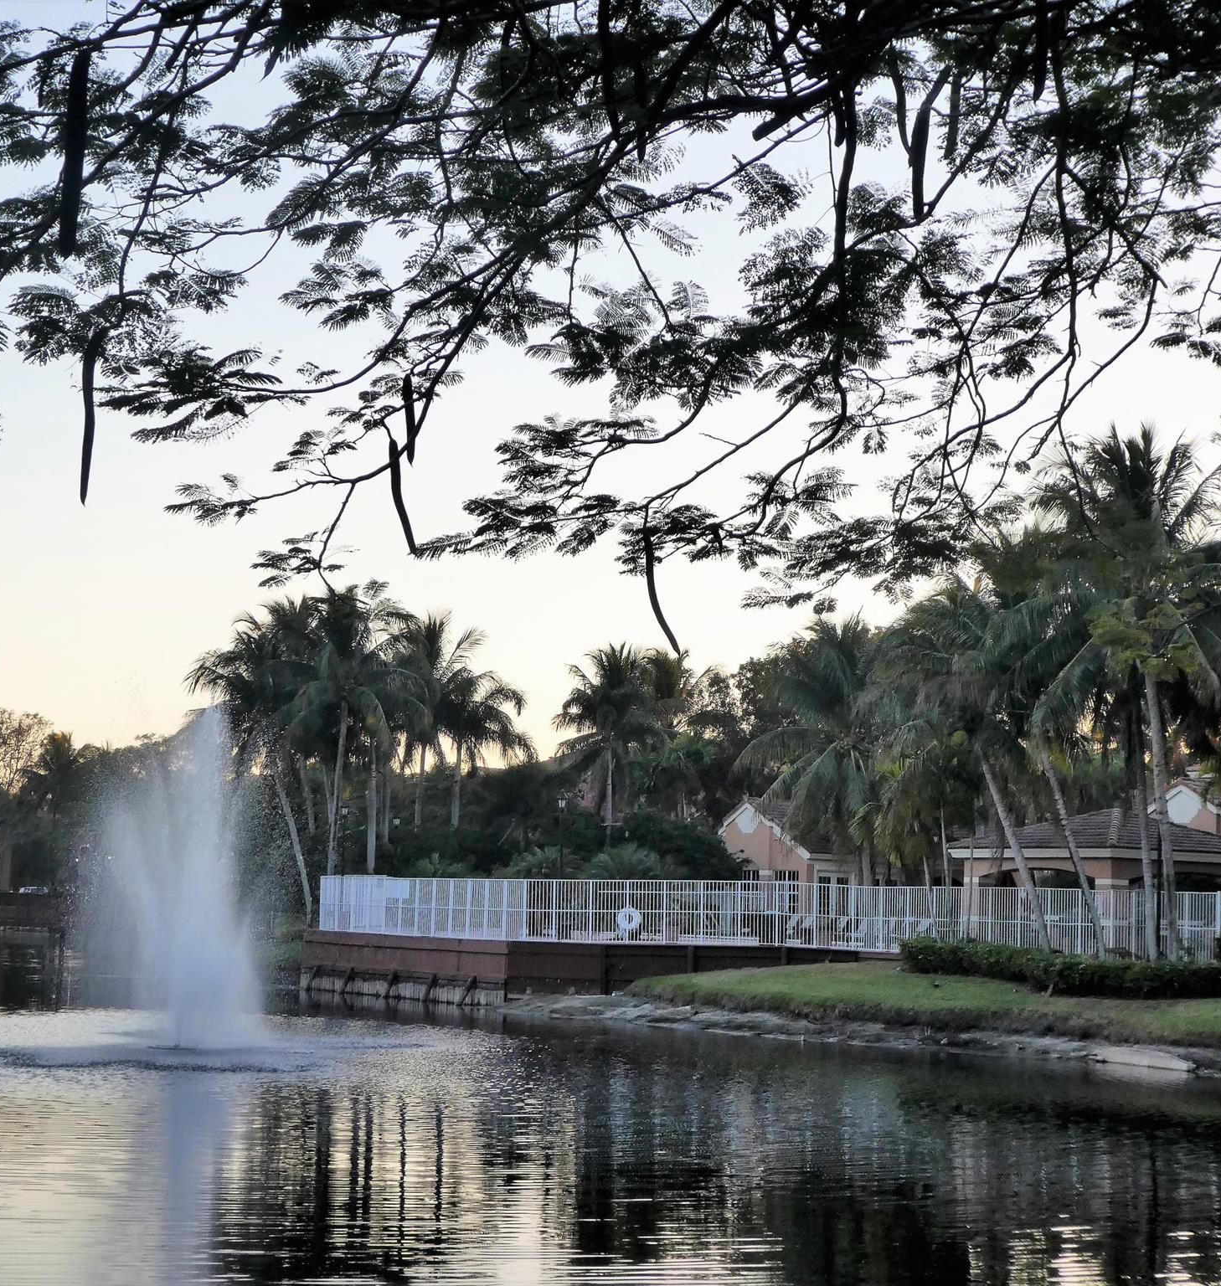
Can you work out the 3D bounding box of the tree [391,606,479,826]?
[{"bbox_3d":[-6.988,4.900,99.005,3.750,12.390,3.750,2,-6,-4],"label":"tree"}]

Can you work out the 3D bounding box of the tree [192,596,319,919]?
[{"bbox_3d":[-11.057,3.734,76.996,4.250,10.320,4.250,2,-6,-8],"label":"tree"}]

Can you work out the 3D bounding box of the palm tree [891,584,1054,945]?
[{"bbox_3d":[8.325,3.091,57.011,3.790,8.940,3.790,1,-6,8],"label":"palm tree"}]

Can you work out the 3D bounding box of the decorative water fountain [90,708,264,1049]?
[{"bbox_3d":[-7.929,4.317,45.319,3.100,6.180,3.000,3,-6,-10],"label":"decorative water fountain"}]

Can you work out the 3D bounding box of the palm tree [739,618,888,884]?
[{"bbox_3d":[5.832,3.784,68.461,4.600,8.920,4.600,1,-6,5],"label":"palm tree"}]

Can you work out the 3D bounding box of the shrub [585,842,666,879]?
[{"bbox_3d":[0.427,7.435,75.144,2.400,2.790,2.400,1,-6,0],"label":"shrub"}]

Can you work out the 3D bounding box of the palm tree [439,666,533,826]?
[{"bbox_3d":[-5.153,6.172,101.894,3.970,10.570,3.970,2,-6,-3],"label":"palm tree"}]

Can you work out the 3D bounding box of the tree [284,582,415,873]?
[{"bbox_3d":[-8.675,3.662,82.037,4.440,11.440,4.440,2,-6,-6],"label":"tree"}]

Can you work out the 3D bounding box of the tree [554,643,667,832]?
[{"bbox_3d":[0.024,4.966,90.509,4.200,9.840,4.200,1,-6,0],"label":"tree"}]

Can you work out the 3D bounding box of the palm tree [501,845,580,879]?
[{"bbox_3d":[-2.093,7.455,75.138,2.400,2.670,2.400,2,-6,-1],"label":"palm tree"}]

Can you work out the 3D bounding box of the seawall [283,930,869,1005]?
[{"bbox_3d":[-2.183,8.366,62.824,18.470,1.670,3.300,-3,-7,38],"label":"seawall"}]

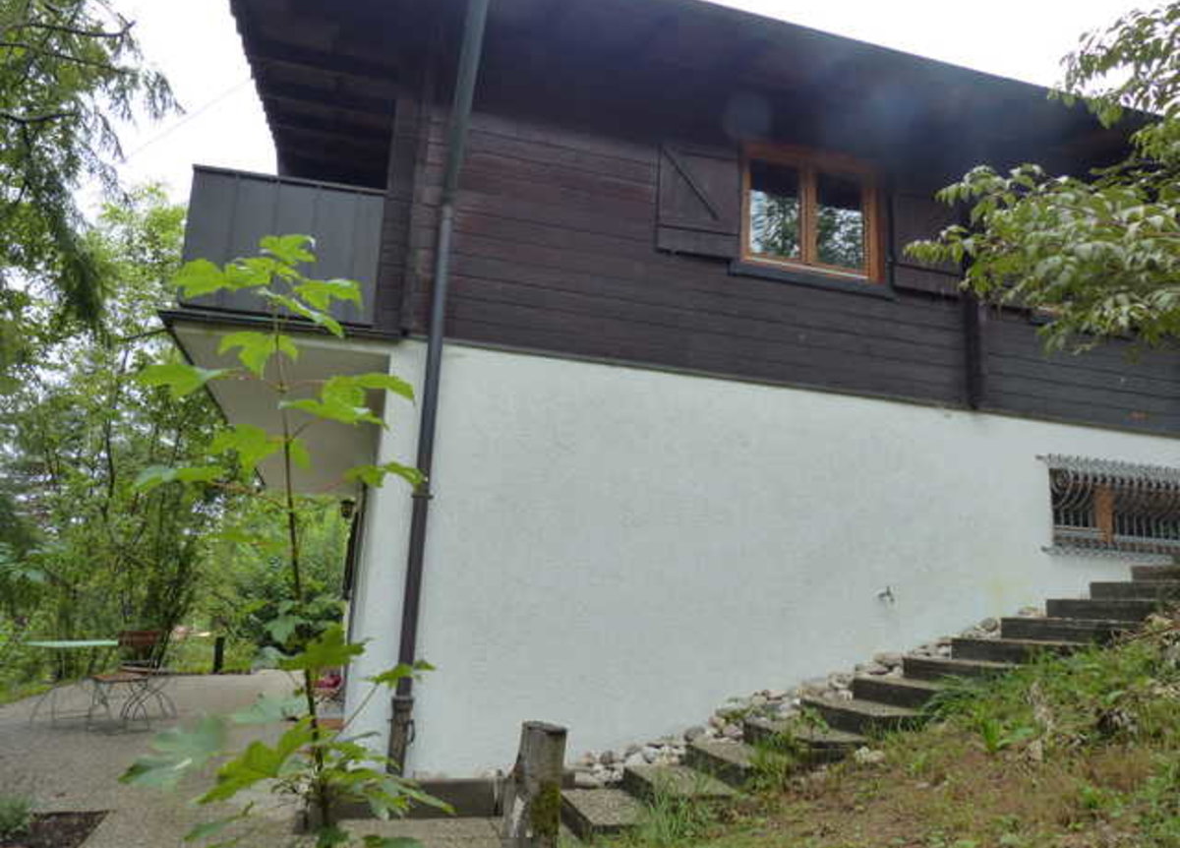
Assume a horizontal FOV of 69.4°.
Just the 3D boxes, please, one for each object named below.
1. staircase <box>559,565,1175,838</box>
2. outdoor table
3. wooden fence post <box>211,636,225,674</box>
[{"bbox_3d":[2.417,1.703,5.626,5.036,1.870,0.912,6,-12,-13],"label":"staircase"},{"bbox_3d":[-4.976,2.463,8.129,0.820,0.730,0.820,6,-12,-14],"label":"outdoor table"},{"bbox_3d":[-5.753,3.557,13.207,0.120,0.620,0.120,6,-12,-14],"label":"wooden fence post"}]

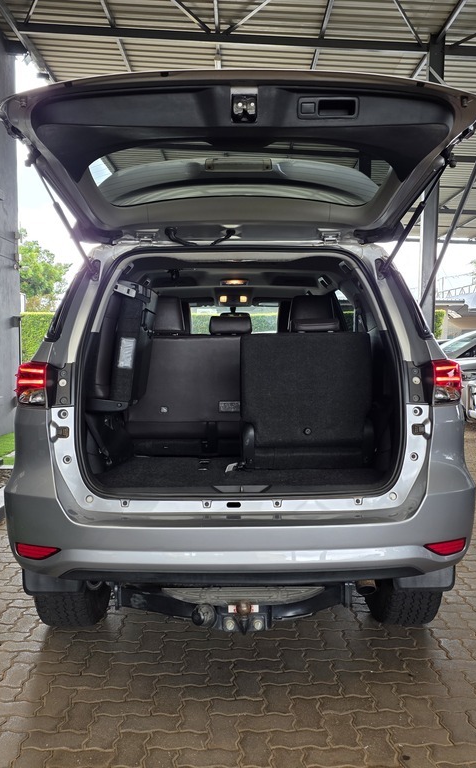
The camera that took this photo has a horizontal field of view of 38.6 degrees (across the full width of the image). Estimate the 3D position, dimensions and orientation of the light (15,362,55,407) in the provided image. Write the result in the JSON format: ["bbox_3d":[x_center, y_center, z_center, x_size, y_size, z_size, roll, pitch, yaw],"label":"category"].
[{"bbox_3d":[-0.768,-0.004,2.610,0.170,0.170,0.250,0,3,-1],"label":"light"}]

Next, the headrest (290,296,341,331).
[{"bbox_3d":[0.407,-0.373,3.600,0.260,0.205,0.130,0,3,-1],"label":"headrest"}]

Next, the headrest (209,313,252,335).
[{"bbox_3d":[-0.040,-0.315,3.630,0.235,0.110,0.120,0,3,-1],"label":"headrest"}]

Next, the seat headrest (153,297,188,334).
[{"bbox_3d":[-0.400,-0.370,3.630,0.260,0.205,0.130,0,3,-1],"label":"seat headrest"}]

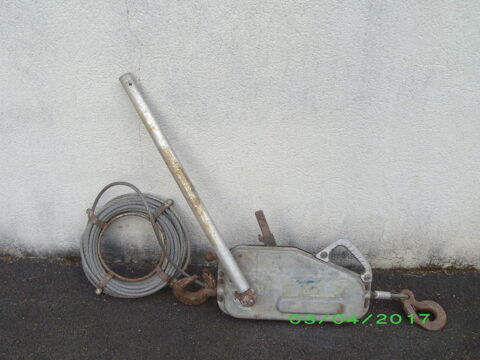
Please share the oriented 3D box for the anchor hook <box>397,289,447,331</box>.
[{"bbox_3d":[0.504,0.355,1.375,0.083,0.038,0.148,-43,65,-4],"label":"anchor hook"}]

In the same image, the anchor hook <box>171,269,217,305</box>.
[{"bbox_3d":[-0.132,0.310,1.445,0.130,0.095,0.040,2,-18,4],"label":"anchor hook"}]

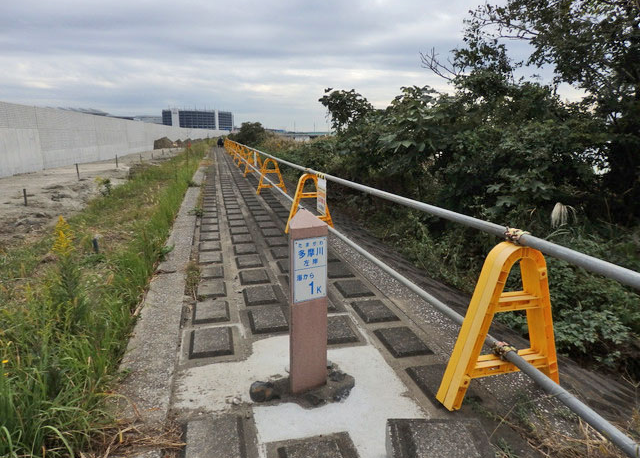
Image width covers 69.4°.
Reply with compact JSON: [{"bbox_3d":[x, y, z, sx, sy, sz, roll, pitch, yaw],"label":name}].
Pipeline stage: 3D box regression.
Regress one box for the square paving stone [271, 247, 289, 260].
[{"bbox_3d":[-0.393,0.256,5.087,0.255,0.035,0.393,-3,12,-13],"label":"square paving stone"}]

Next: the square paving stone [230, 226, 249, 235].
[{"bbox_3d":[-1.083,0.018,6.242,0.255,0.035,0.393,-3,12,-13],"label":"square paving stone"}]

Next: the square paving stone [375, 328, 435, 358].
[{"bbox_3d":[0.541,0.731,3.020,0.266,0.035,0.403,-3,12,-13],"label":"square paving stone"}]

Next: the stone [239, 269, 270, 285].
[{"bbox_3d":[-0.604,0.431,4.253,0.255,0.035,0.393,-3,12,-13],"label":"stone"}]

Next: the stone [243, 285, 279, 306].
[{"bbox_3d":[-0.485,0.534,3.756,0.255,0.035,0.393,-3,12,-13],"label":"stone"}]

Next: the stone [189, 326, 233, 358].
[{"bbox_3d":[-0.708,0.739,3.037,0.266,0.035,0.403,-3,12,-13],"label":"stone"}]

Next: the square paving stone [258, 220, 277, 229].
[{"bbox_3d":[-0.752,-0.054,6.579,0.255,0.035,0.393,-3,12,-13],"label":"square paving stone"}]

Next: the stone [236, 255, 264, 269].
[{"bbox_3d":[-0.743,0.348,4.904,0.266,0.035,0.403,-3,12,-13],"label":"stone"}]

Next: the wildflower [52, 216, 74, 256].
[{"bbox_3d":[-1.665,0.042,3.000,0.140,0.250,0.140,0,12,0],"label":"wildflower"}]

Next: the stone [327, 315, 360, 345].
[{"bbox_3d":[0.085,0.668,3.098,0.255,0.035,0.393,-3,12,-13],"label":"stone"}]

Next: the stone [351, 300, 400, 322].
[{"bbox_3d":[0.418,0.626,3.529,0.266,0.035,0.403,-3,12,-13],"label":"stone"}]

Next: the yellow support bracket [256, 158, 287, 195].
[{"bbox_3d":[-1.033,-1.116,9.791,0.643,0.793,0.117,-3,12,-13],"label":"yellow support bracket"}]

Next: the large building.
[{"bbox_3d":[-141.043,-122.696,530.000,76.000,28.000,40.000,-4,12,-17],"label":"large building"}]

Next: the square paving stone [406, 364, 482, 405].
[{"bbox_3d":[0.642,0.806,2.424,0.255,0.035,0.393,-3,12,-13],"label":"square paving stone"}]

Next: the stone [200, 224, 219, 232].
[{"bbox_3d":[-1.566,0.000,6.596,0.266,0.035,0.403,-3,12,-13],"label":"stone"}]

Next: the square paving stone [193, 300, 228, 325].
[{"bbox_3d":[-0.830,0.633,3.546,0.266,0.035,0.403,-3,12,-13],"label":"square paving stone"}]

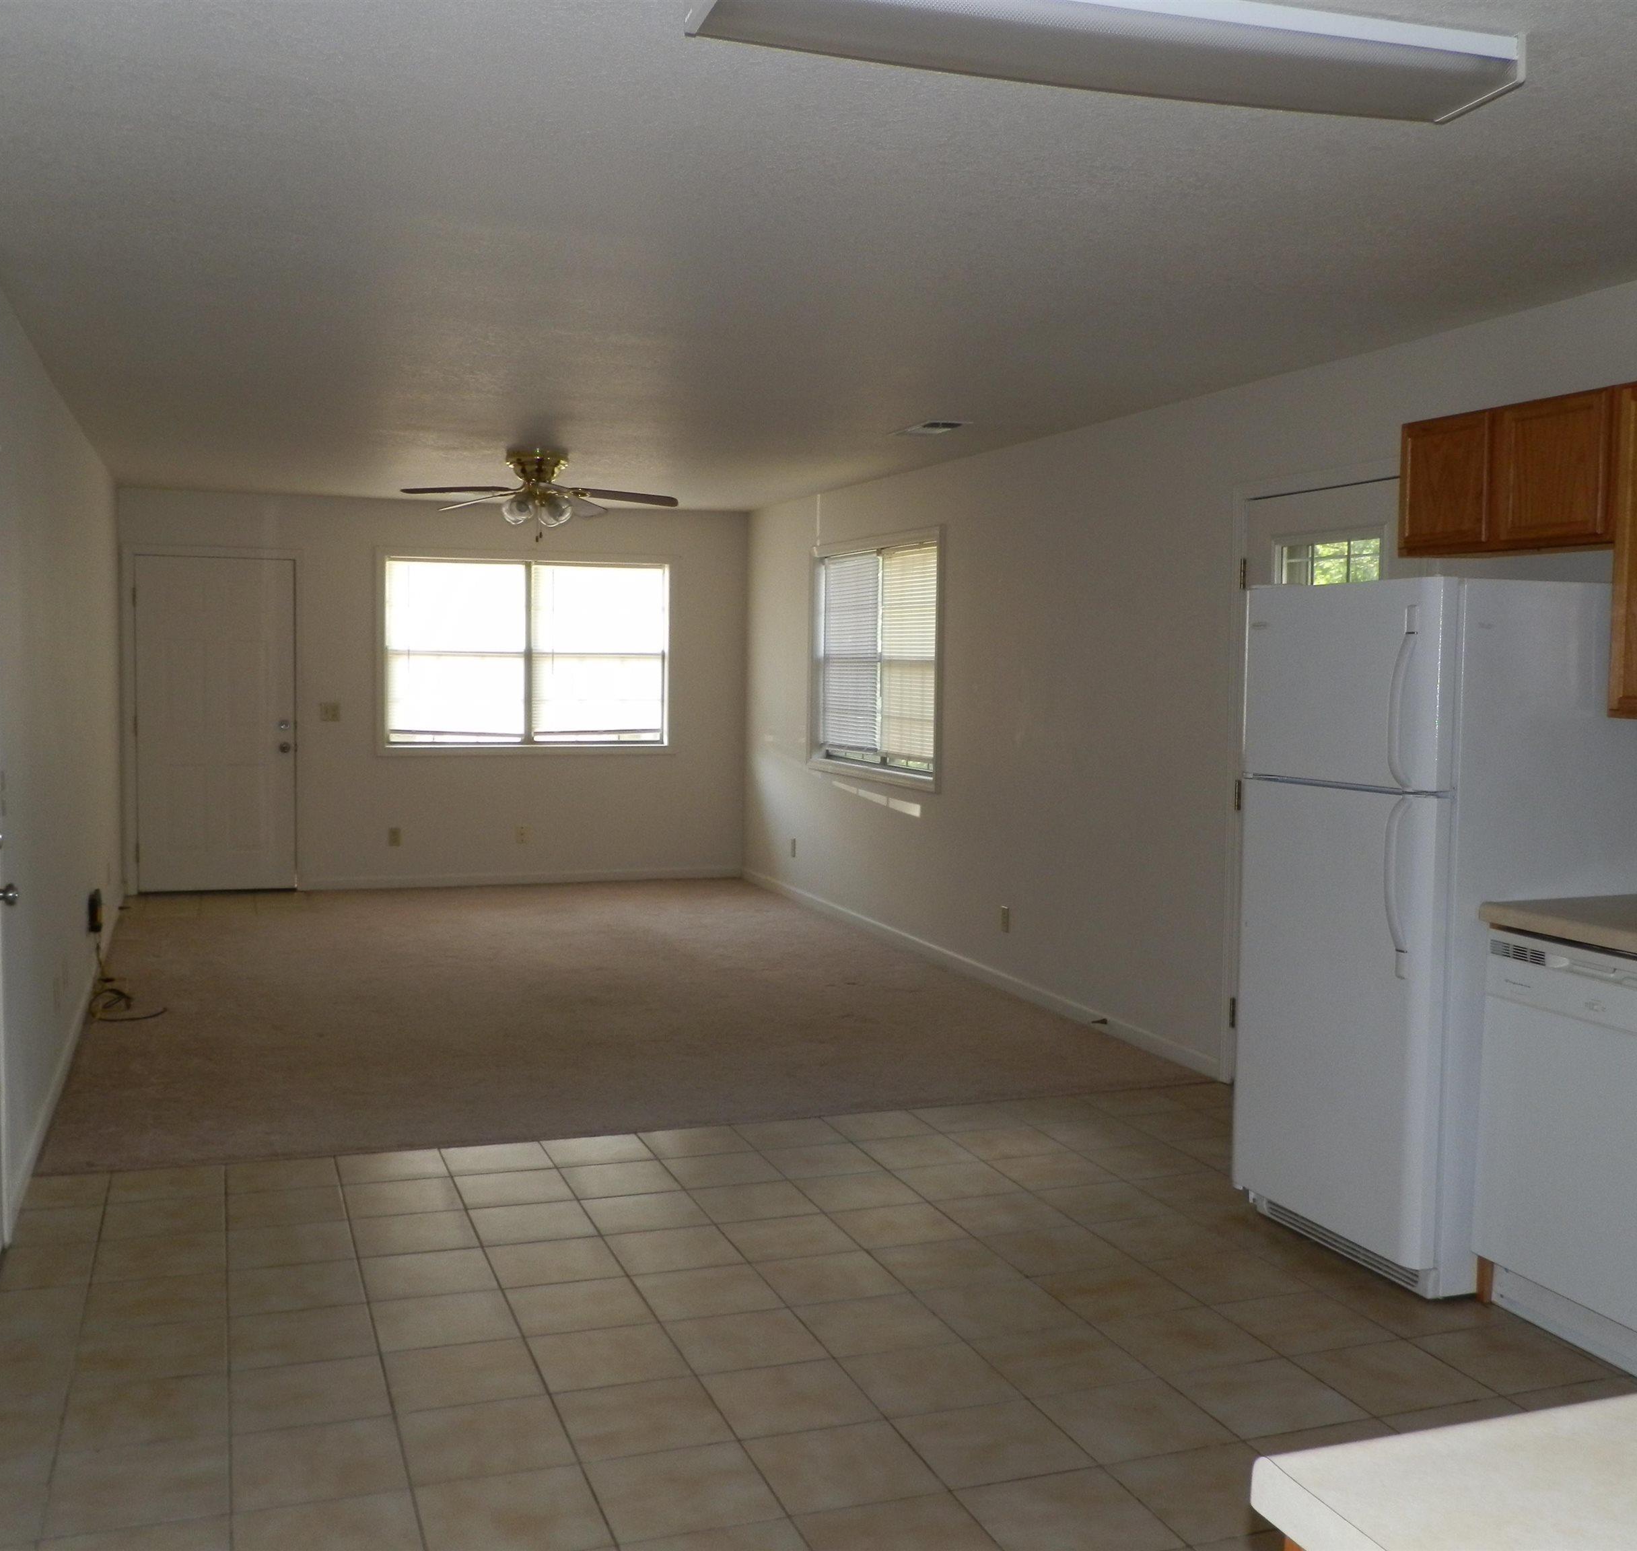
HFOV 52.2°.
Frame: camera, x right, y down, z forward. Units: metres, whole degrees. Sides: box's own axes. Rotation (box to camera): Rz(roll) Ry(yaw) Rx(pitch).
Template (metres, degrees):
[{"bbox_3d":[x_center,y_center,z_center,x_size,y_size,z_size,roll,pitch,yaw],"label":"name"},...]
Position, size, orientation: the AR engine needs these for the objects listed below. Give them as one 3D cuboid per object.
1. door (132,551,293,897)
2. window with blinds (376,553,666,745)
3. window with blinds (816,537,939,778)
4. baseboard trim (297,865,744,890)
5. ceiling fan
[{"bbox_3d":[-3.625,-0.300,10.105,0.912,2.020,0.060,-1,4,-20],"label":"door"},{"bbox_3d":[-1.849,-0.776,10.727,1.825,1.185,0.100,-1,4,-20],"label":"window with blinds"},{"bbox_3d":[0.324,-0.625,9.049,0.100,1.205,1.790,-1,4,-20],"label":"window with blinds"},{"bbox_3d":[-1.856,0.655,10.788,2.850,0.077,0.020,-1,4,-20],"label":"baseboard trim"},{"bbox_3d":[-1.299,-1.337,7.786,1.270,0.357,1.230,-1,4,-20],"label":"ceiling fan"}]

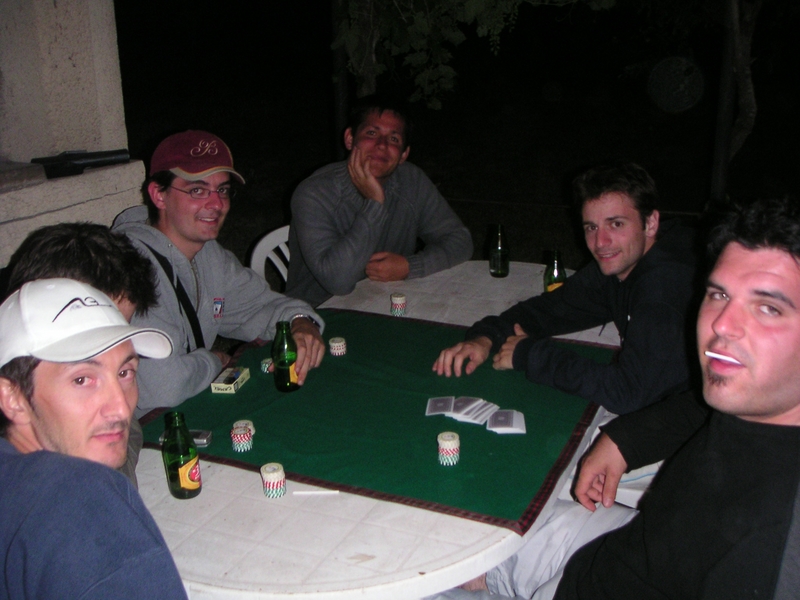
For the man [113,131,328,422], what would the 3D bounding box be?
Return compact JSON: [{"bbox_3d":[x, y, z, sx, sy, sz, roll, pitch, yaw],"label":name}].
[{"bbox_3d":[-0.415,0.245,2.099,0.680,1.275,0.560,14,25,37],"label":"man"}]

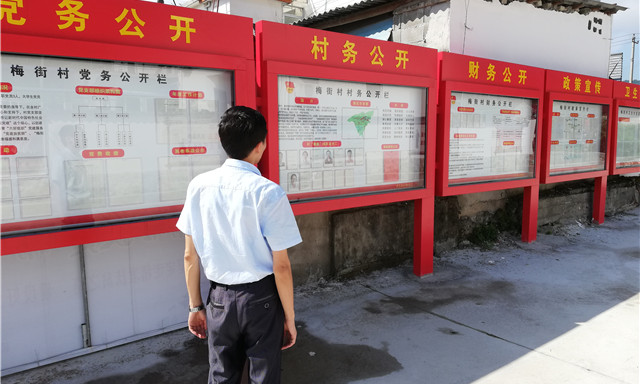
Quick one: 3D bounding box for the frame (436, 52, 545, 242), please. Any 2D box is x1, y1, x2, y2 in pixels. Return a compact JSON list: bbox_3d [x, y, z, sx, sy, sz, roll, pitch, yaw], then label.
[{"bbox_3d":[2.358,-0.472,6.656,2.360,2.603,0.170,-5,8,-37],"label":"frame"}]

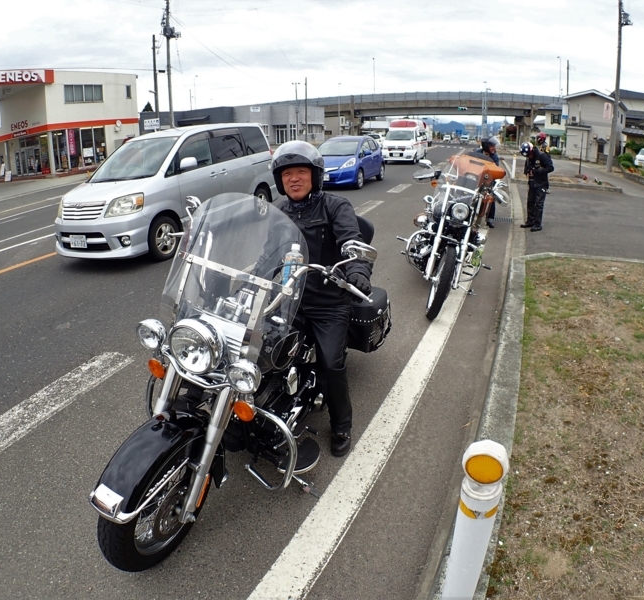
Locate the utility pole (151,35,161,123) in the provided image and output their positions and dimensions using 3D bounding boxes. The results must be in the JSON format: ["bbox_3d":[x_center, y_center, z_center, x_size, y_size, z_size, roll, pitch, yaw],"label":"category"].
[{"bbox_3d":[-12.242,-15.145,43.000,0.500,8.800,0.400,0,17,0],"label":"utility pole"}]

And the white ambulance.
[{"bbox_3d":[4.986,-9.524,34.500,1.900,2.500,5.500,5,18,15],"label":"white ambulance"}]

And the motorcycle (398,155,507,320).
[{"bbox_3d":[1.260,-0.750,5.600,0.950,1.400,2.350,4,17,16],"label":"motorcycle"}]

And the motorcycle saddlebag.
[{"bbox_3d":[0.290,0.121,3.600,0.210,0.320,0.410,5,18,15],"label":"motorcycle saddlebag"}]

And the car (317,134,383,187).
[{"bbox_3d":[0.780,-4.490,18.600,1.695,1.525,3.900,5,18,20],"label":"car"}]

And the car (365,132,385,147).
[{"bbox_3d":[5.200,-15.500,57.000,1.700,1.500,4.100,3,17,15],"label":"car"}]

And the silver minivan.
[{"bbox_3d":[-2.450,-1.930,9.750,1.720,1.850,4.600,6,18,22],"label":"silver minivan"}]

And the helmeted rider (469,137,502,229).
[{"bbox_3d":[2.950,-2.100,10.300,0.580,1.630,0.500,-4,17,-8],"label":"helmeted rider"}]

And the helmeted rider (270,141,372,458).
[{"bbox_3d":[-0.040,-0.050,3.000,0.720,1.580,0.700,5,18,19],"label":"helmeted rider"}]

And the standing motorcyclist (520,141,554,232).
[{"bbox_3d":[3.660,-1.940,9.850,0.500,1.600,0.550,-14,21,-36],"label":"standing motorcyclist"}]

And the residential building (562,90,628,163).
[{"bbox_3d":[25.041,-15.823,53.000,5.200,6.200,8.000,8,19,26],"label":"residential building"}]

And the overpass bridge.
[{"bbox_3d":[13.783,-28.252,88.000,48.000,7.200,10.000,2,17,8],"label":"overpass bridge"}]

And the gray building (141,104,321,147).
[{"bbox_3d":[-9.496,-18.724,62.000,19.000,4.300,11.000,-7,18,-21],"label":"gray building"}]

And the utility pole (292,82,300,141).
[{"bbox_3d":[-2.596,-19.522,60.000,0.600,6.000,0.350,0,17,0],"label":"utility pole"}]

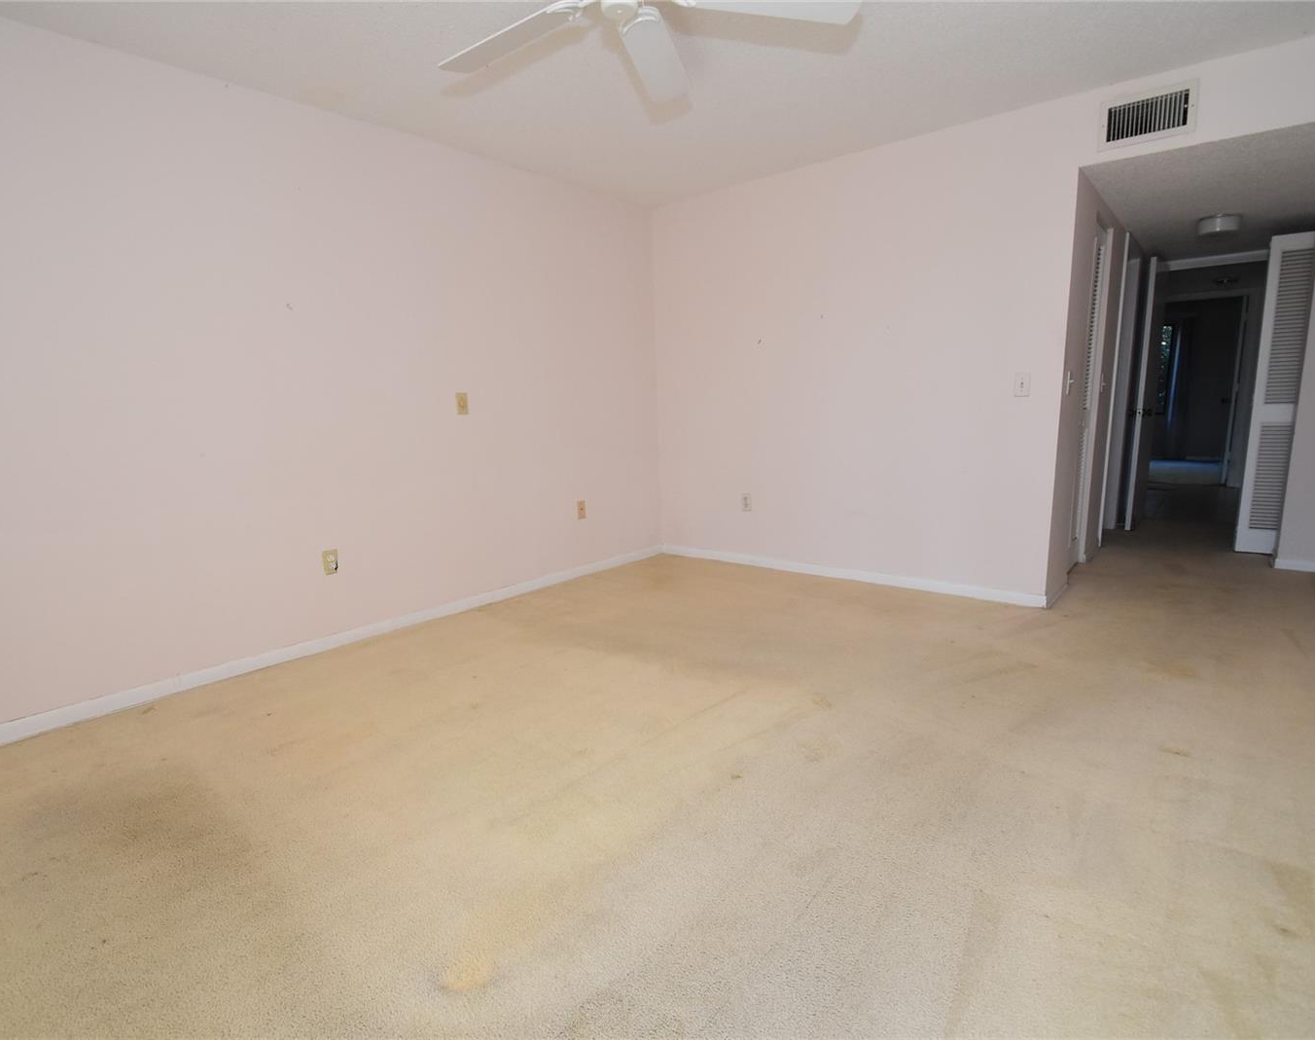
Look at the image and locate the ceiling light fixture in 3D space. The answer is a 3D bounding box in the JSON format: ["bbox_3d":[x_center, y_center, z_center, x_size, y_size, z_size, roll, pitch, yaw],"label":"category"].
[{"bbox_3d":[3.523,-1.847,4.068,0.211,0.085,0.211,8,14,40],"label":"ceiling light fixture"}]

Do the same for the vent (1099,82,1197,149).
[{"bbox_3d":[2.159,-1.778,2.864,0.350,0.205,0.030,8,14,40],"label":"vent"}]

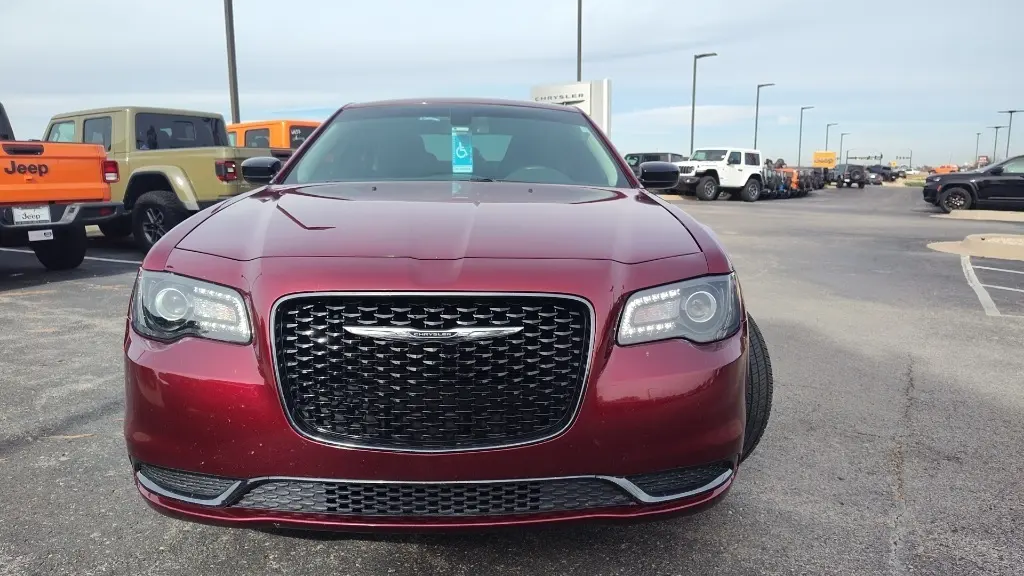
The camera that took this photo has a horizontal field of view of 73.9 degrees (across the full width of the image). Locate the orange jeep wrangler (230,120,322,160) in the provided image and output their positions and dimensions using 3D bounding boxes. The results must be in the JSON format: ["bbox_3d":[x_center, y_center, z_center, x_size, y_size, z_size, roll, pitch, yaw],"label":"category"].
[{"bbox_3d":[-4.269,-2.038,12.374,5.450,1.870,1.880,5,11,26],"label":"orange jeep wrangler"}]

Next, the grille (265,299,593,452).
[{"bbox_3d":[-0.191,0.211,1.698,0.785,0.400,0.130,0,10,-2],"label":"grille"}]

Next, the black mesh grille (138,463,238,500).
[{"bbox_3d":[-0.845,0.492,1.777,0.380,0.100,0.110,4,11,20],"label":"black mesh grille"}]

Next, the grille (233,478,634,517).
[{"bbox_3d":[-0.193,0.506,1.714,1.000,0.100,0.110,0,10,-2],"label":"grille"}]

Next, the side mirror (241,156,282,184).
[{"bbox_3d":[-1.200,-0.565,3.281,0.215,0.140,0.140,0,10,-2],"label":"side mirror"}]

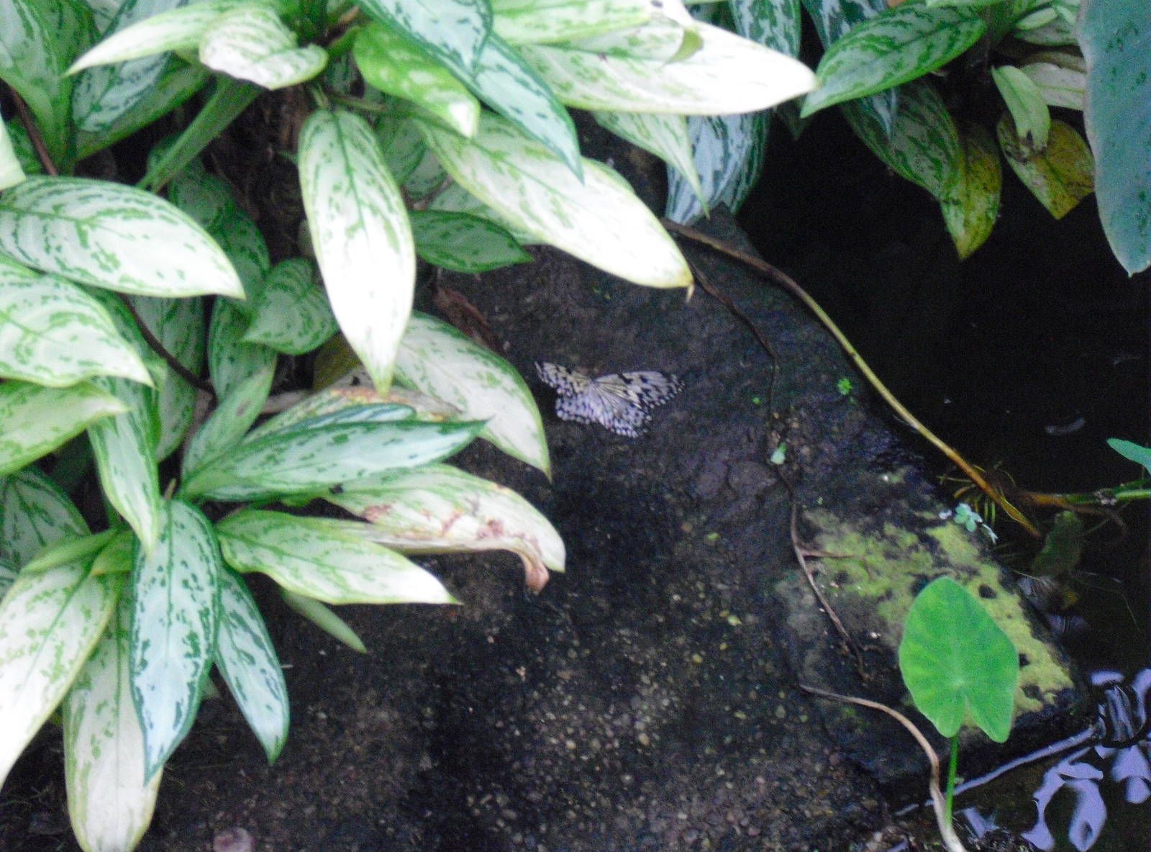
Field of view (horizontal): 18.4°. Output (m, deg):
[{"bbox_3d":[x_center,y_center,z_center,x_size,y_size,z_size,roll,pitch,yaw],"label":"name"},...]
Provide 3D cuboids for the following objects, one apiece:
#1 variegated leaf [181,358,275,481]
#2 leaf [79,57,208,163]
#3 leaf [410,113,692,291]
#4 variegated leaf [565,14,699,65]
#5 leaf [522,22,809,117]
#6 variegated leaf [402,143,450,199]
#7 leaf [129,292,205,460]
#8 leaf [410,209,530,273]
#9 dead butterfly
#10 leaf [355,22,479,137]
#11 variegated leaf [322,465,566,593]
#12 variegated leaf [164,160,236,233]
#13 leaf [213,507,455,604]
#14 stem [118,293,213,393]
[{"bbox_3d":[-0.237,-0.004,2.430,0.036,0.106,0.020,46,14,34],"label":"variegated leaf"},{"bbox_3d":[-0.324,-0.239,2.660,0.123,0.028,0.064,-35,63,-9],"label":"leaf"},{"bbox_3d":[-0.015,-0.169,2.620,0.235,0.035,0.078,29,62,13],"label":"leaf"},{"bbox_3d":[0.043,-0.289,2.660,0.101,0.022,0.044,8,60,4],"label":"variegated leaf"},{"bbox_3d":[0.061,-0.252,2.500,0.222,0.035,0.078,9,60,-2],"label":"leaf"},{"bbox_3d":[-0.115,-0.203,2.720,0.050,0.020,0.066,9,72,-3],"label":"variegated leaf"},{"bbox_3d":[-0.292,-0.037,2.540,0.064,0.028,0.129,6,74,-10],"label":"leaf"},{"bbox_3d":[-0.083,-0.136,2.630,0.110,0.022,0.050,13,60,-5],"label":"leaf"},{"bbox_3d":[0.025,-0.020,2.640,0.113,0.020,0.072,5,42,6],"label":"dead butterfly"},{"bbox_3d":[-0.113,-0.248,2.540,0.118,0.025,0.045,40,74,-6],"label":"leaf"},{"bbox_3d":[-0.093,0.068,2.420,0.178,0.040,0.075,16,57,-6],"label":"variegated leaf"},{"bbox_3d":[-0.277,-0.164,2.620,0.060,0.085,0.025,-11,15,-8],"label":"variegated leaf"},{"bbox_3d":[-0.162,0.089,2.420,0.172,0.025,0.049,15,62,12],"label":"leaf"},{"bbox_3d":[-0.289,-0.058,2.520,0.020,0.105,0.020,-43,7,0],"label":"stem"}]

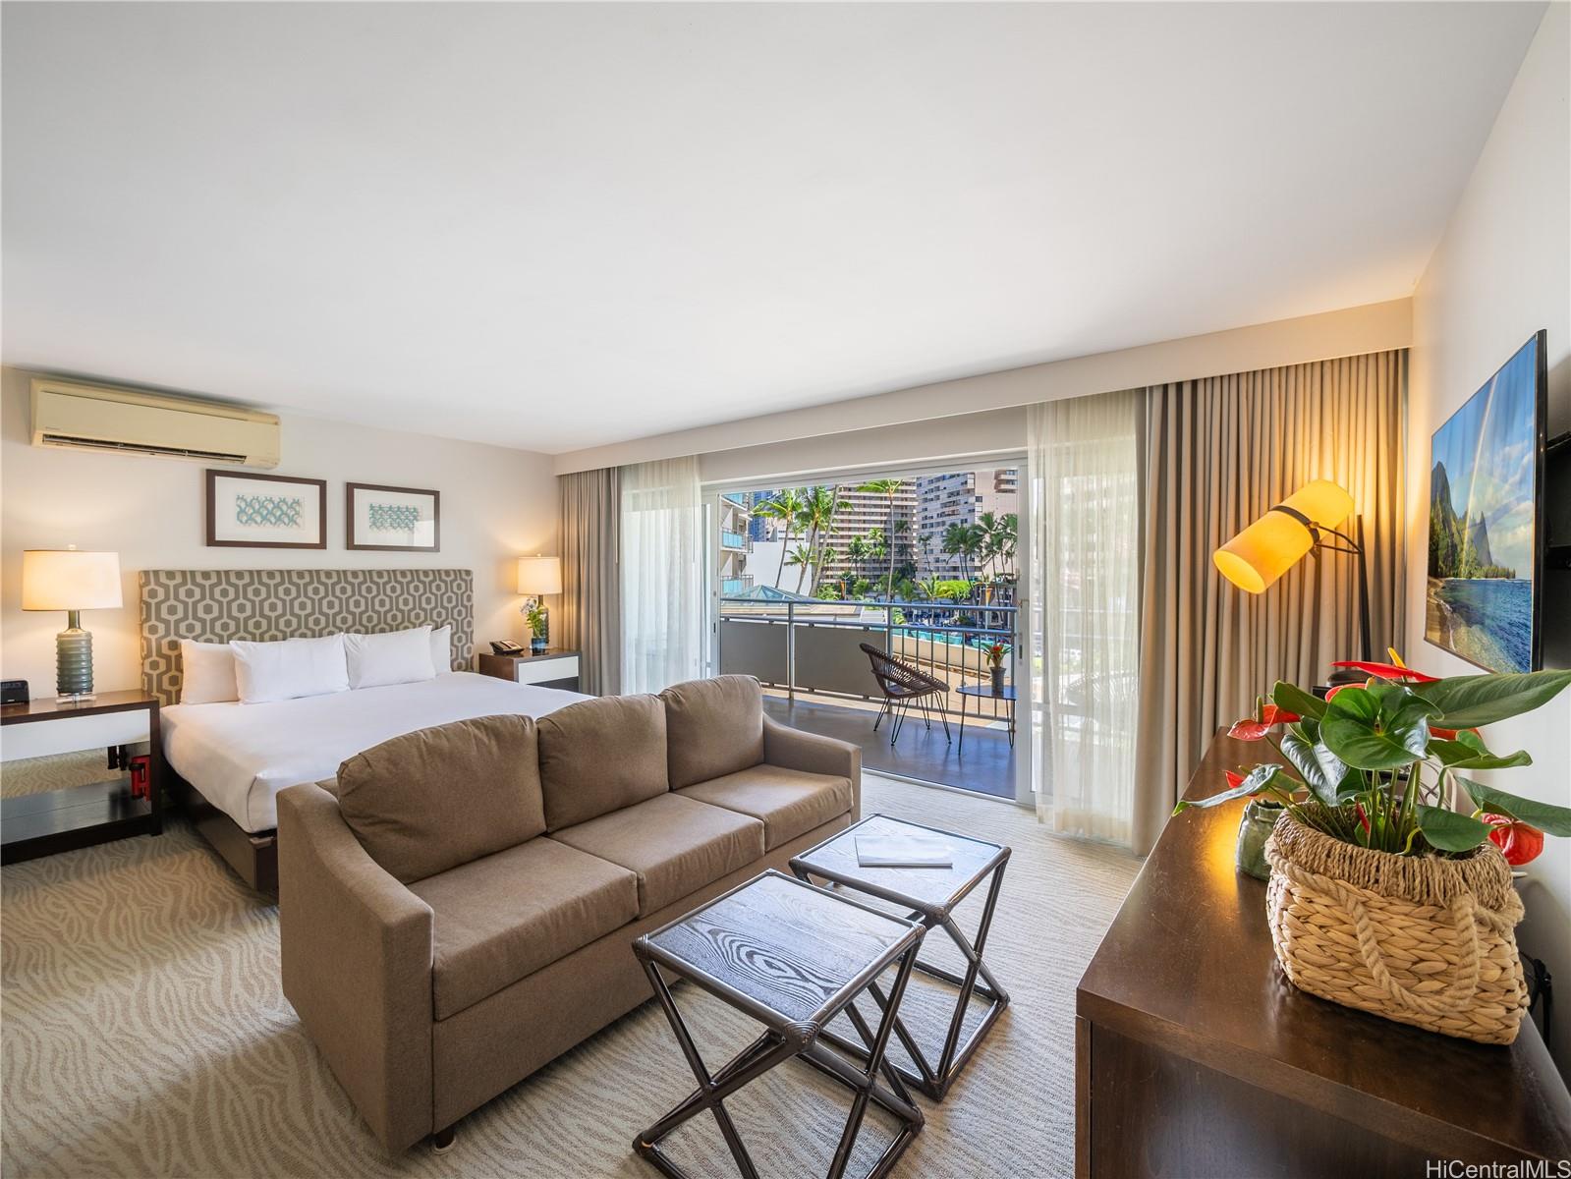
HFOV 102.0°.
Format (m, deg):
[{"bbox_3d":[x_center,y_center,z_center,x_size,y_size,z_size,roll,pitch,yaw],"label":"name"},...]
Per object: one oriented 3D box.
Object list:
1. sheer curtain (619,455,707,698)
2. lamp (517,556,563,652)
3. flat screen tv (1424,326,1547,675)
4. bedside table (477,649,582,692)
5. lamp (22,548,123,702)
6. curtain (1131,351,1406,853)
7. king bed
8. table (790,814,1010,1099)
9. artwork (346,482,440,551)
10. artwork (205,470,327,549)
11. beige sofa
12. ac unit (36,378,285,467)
[{"bbox_3d":[-1.090,0.068,5.455,1.059,2.477,0.100,1,1,36],"label":"sheer curtain"},{"bbox_3d":[-2.148,0.126,5.559,0.364,0.851,0.364,1,2,39],"label":"lamp"},{"bbox_3d":[1.365,-0.124,1.245,0.045,0.511,0.930,2,3,39],"label":"flat screen tv"},{"bbox_3d":[-2.199,0.940,5.485,0.504,0.775,0.619,1,2,39],"label":"bedside table"},{"bbox_3d":[-3.849,0.188,3.445,0.364,0.857,0.364,1,2,39],"label":"lamp"},{"bbox_3d":[2.199,0.187,2.991,0.966,2.499,0.186,2,3,39],"label":"curtain"},{"bbox_3d":[-2.546,0.635,4.069,2.046,1.497,2.015,2,3,39],"label":"king bed"},{"bbox_3d":[0.411,1.200,2.242,0.574,0.553,0.566,2,3,39],"label":"table"},{"bbox_3d":[-3.053,-0.555,4.992,0.030,0.494,0.660,2,3,39],"label":"artwork"},{"bbox_3d":[-3.458,-0.521,4.275,0.030,0.489,0.643,1,2,39],"label":"artwork"},{"bbox_3d":[-0.629,0.928,2.522,0.922,0.922,2.002,1,2,40],"label":"beige sofa"},{"bbox_3d":[-3.797,-0.981,3.894,0.217,0.326,1.057,2,3,39],"label":"ac unit"}]

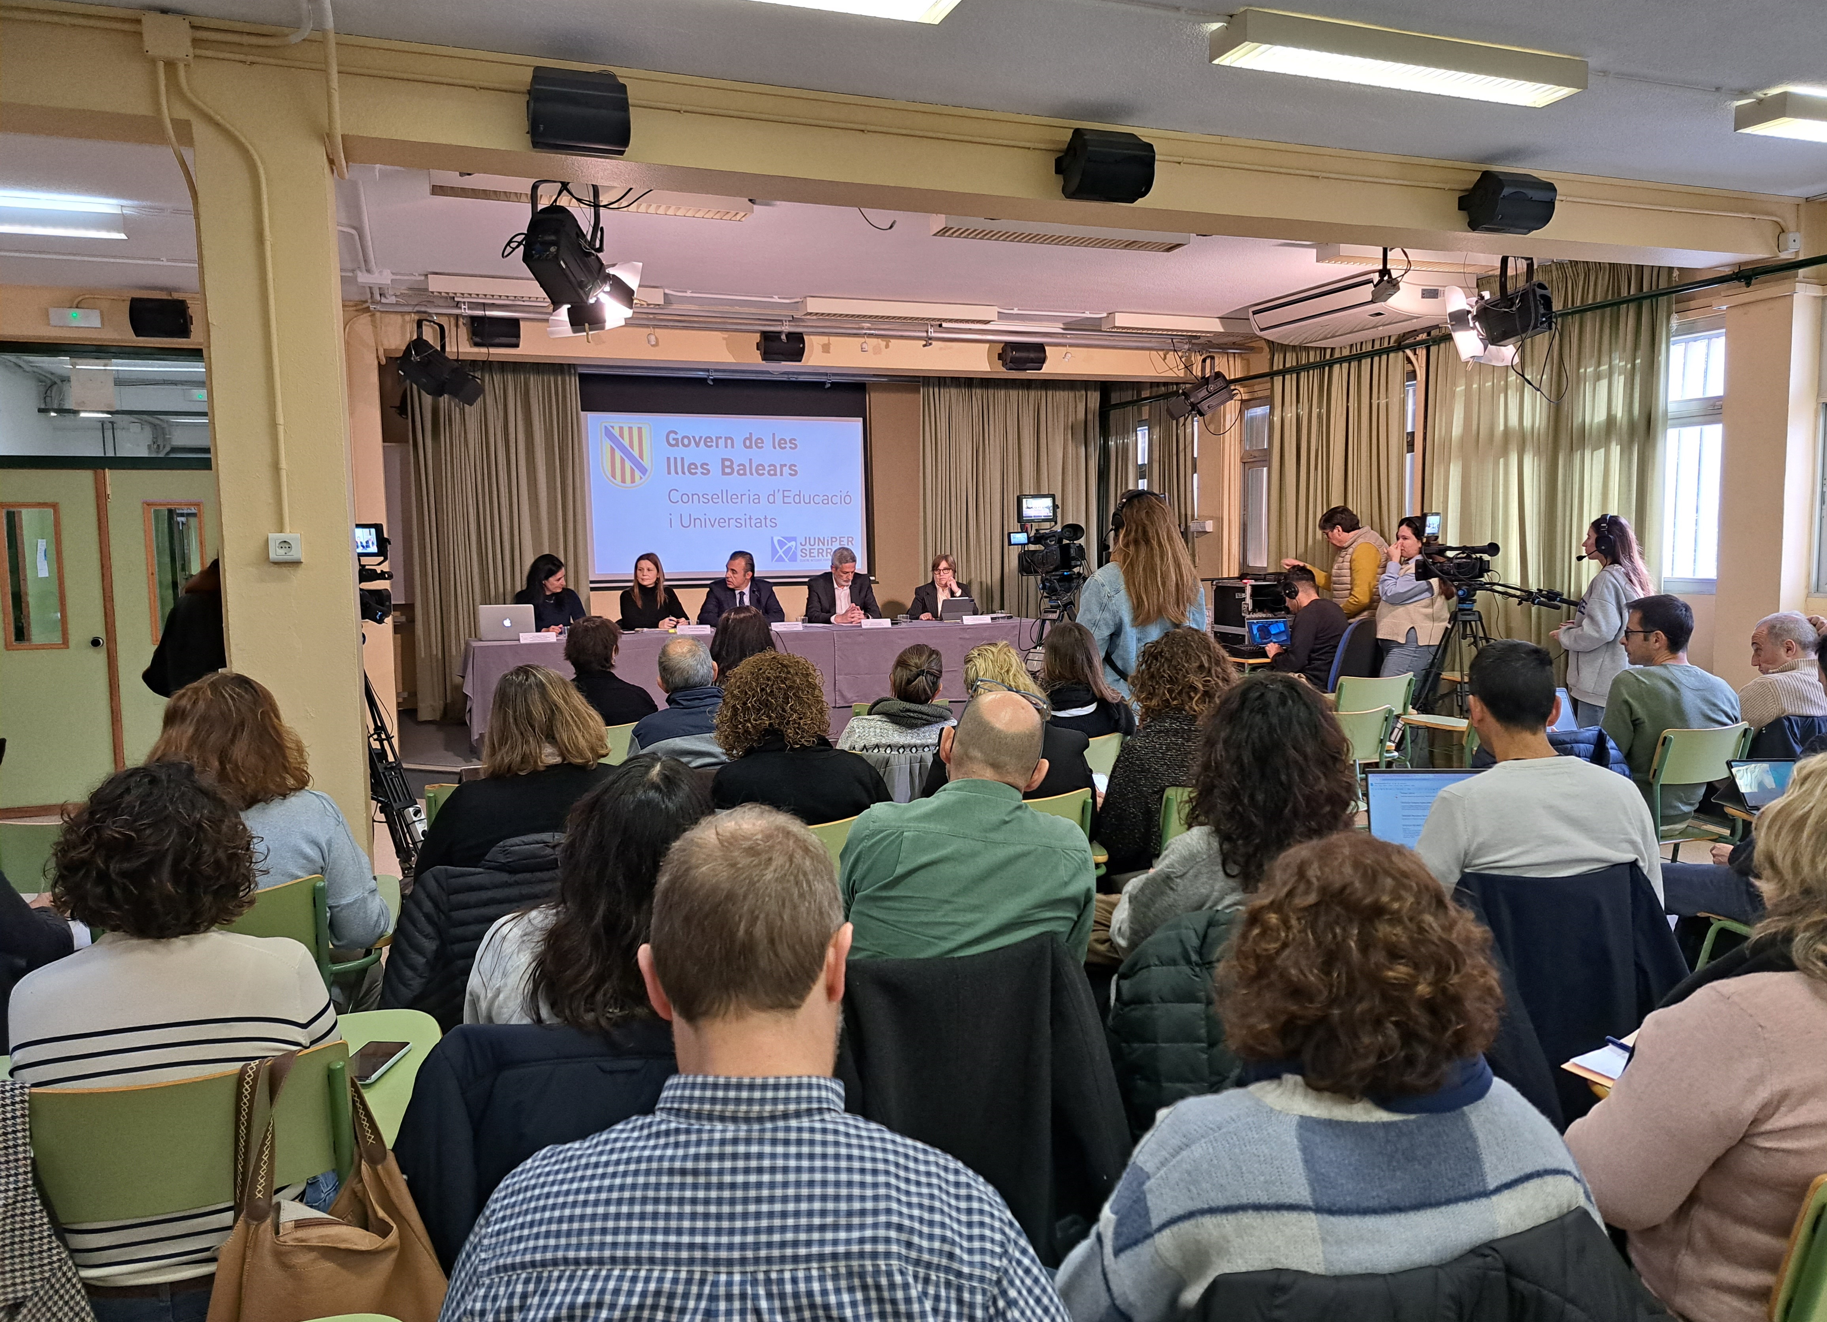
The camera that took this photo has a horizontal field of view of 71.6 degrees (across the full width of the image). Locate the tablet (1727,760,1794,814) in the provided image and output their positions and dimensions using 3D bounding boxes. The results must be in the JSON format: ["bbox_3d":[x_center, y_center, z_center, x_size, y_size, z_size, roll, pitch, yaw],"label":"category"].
[{"bbox_3d":[2.623,0.377,3.783,0.285,0.139,0.290,-1,5,1],"label":"tablet"}]

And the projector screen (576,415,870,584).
[{"bbox_3d":[-1.478,-1.326,10.242,2.273,1.308,0.040,-3,5,-20],"label":"projector screen"}]

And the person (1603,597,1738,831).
[{"bbox_3d":[2.467,0.393,4.584,0.520,1.285,0.780,-3,6,-21],"label":"person"}]

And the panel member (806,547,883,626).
[{"bbox_3d":[-0.461,-0.182,9.228,0.550,1.284,0.700,-3,6,-21],"label":"panel member"}]

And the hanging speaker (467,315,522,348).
[{"bbox_3d":[-2.567,-2.016,7.763,0.315,0.220,0.200,-4,6,-31],"label":"hanging speaker"}]

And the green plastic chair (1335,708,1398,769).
[{"bbox_3d":[1.822,0.570,5.546,0.540,0.820,0.620,-2,5,-17],"label":"green plastic chair"}]

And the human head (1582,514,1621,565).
[{"bbox_3d":[3.242,-0.580,5.989,0.167,0.212,0.187,3,7,32],"label":"human head"}]

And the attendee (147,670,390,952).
[{"bbox_3d":[-1.563,0.630,3.053,0.520,1.250,0.820,-3,5,-20],"label":"attendee"}]

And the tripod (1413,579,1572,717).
[{"bbox_3d":[2.707,0.266,6.200,0.950,1.320,0.950,3,7,32],"label":"tripod"}]

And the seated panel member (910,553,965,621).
[{"bbox_3d":[0.192,-0.209,9.944,0.522,1.251,0.709,-2,6,-16],"label":"seated panel member"}]

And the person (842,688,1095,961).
[{"bbox_3d":[0.022,0.653,2.555,0.510,1.250,0.820,-3,5,-20],"label":"person"}]

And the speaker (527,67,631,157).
[{"bbox_3d":[-0.949,-1.567,3.614,0.276,0.212,0.197,-3,18,-20],"label":"speaker"}]

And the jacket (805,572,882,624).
[{"bbox_3d":[-0.526,-0.359,9.706,0.591,0.670,0.414,-3,6,-20],"label":"jacket"}]

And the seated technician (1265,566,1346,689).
[{"bbox_3d":[2.298,0.119,7.577,0.780,1.340,0.520,4,7,43],"label":"seated technician"}]

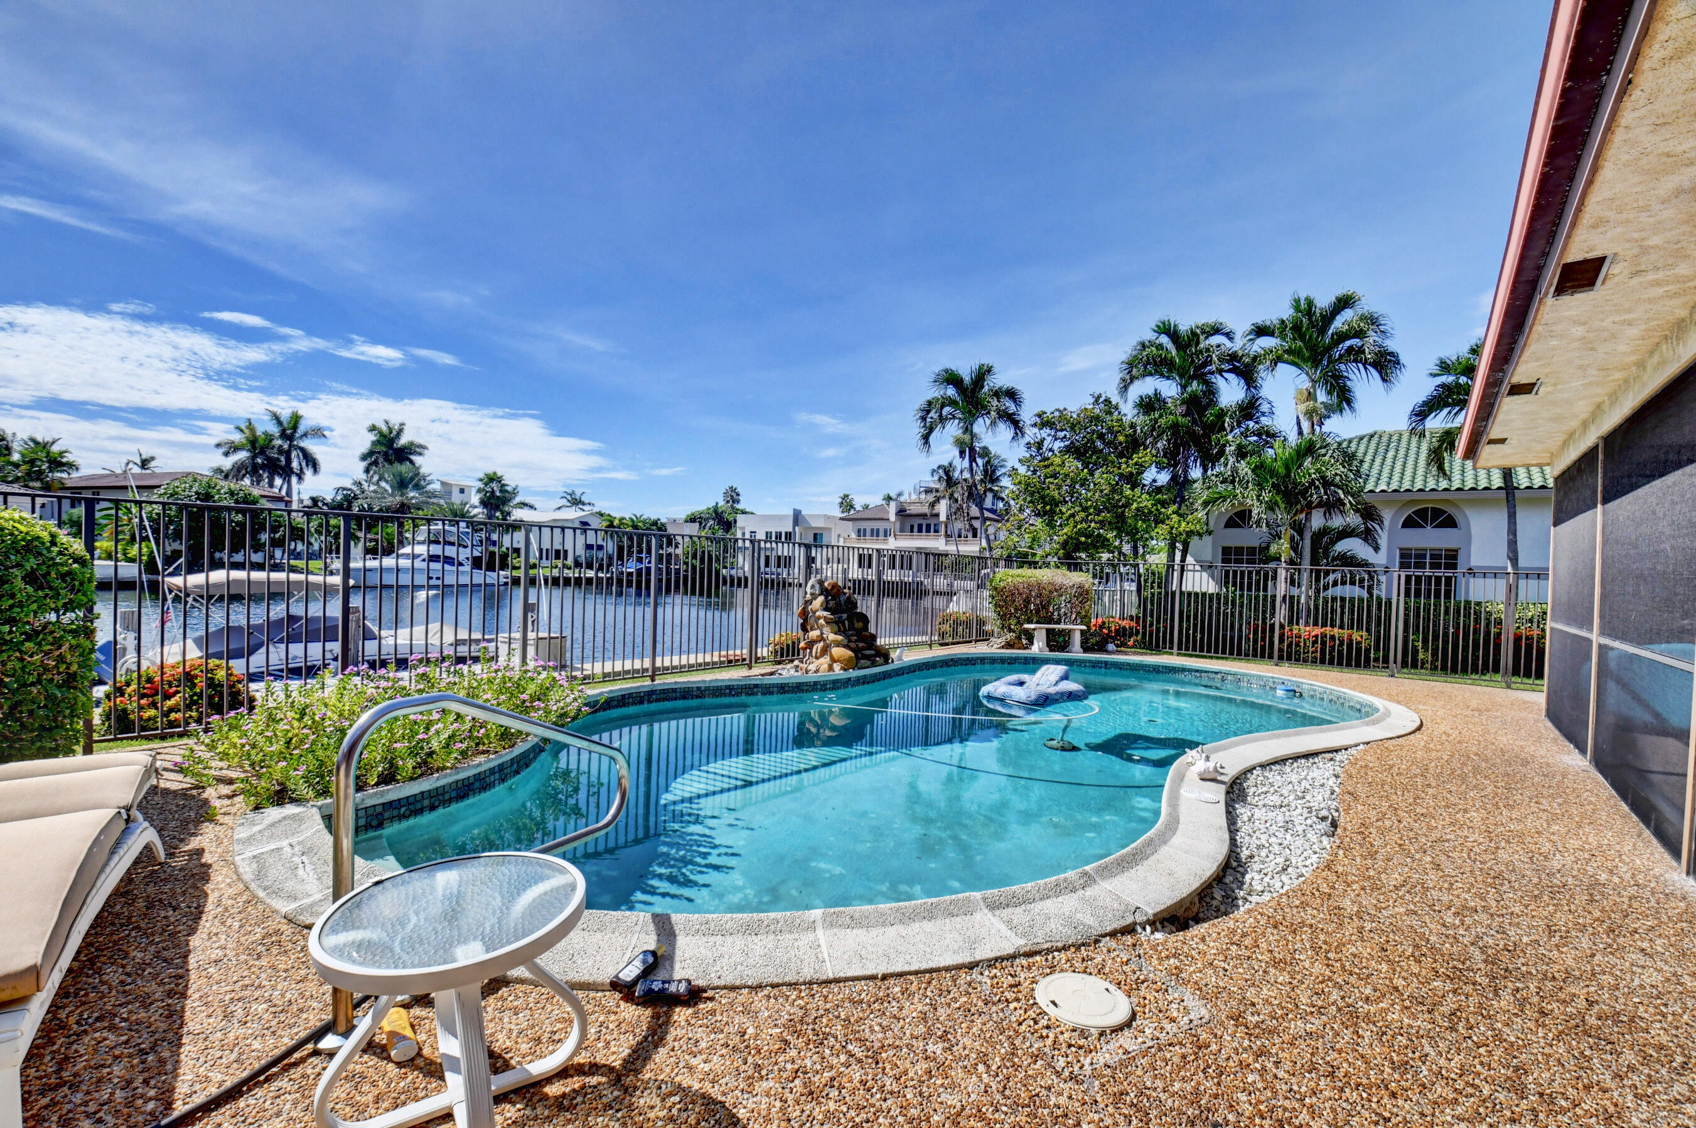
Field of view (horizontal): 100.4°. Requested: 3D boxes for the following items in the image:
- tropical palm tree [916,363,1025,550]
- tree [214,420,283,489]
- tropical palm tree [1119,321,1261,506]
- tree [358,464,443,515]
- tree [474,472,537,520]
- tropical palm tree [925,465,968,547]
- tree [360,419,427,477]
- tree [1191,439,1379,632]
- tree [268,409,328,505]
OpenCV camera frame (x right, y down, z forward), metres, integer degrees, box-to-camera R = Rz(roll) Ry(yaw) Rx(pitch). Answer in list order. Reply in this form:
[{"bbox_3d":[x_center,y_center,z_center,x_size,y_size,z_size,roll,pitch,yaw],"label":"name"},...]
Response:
[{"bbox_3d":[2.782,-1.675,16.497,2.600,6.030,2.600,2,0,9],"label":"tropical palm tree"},{"bbox_3d":[-57.067,-6.759,66.993,5.200,13.770,5.200,2,0,-41],"label":"tree"},{"bbox_3d":[6.466,-1.621,13.497,2.600,6.060,2.600,2,0,25],"label":"tropical palm tree"},{"bbox_3d":[-35.575,-3.670,55.996,5.800,8.530,5.800,2,0,-32],"label":"tree"},{"bbox_3d":[-32.260,-4.019,65.995,4.800,9.430,4.600,2,0,-26],"label":"tree"},{"bbox_3d":[8.874,-3.764,64.994,4.100,11.130,4.100,2,0,8],"label":"tropical palm tree"},{"bbox_3d":[-43.955,-6.747,67.993,5.500,14.450,5.500,2,0,-33],"label":"tree"},{"bbox_3d":[7.313,-0.365,11.798,2.800,3.590,2.700,2,0,32],"label":"tree"},{"bbox_3d":[-51.712,-7.143,65.993,5.200,14.820,5.200,2,0,-38],"label":"tree"}]

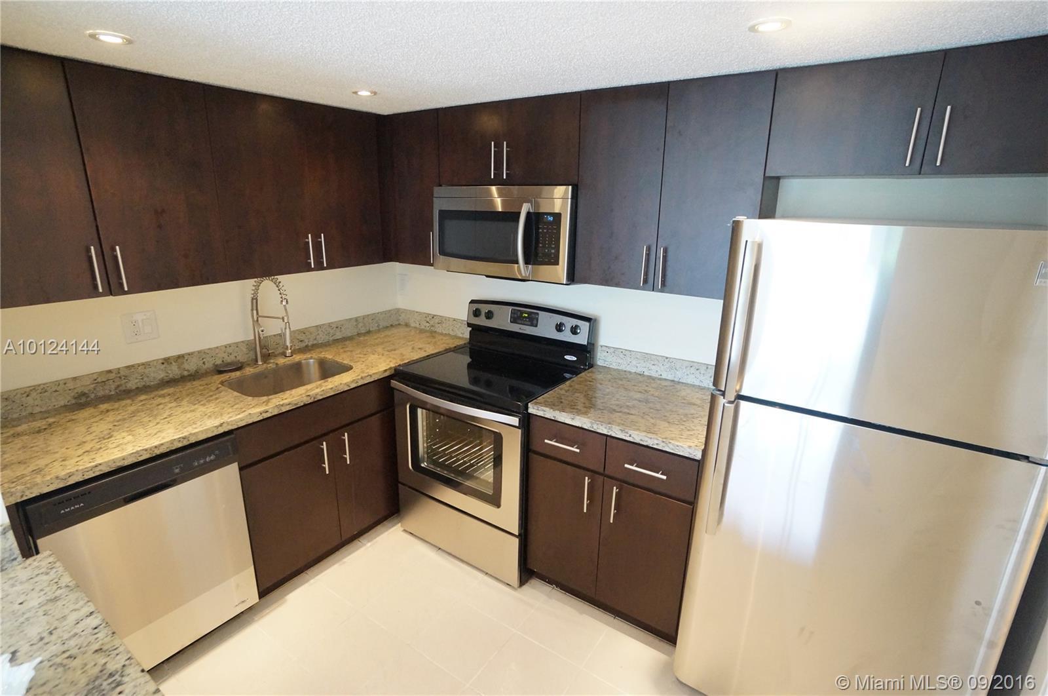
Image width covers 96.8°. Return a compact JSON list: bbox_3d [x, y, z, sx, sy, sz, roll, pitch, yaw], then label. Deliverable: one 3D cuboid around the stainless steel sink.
[{"bbox_3d":[-1.158,0.241,2.332,0.352,0.204,0.520,11,20,31],"label":"stainless steel sink"}]

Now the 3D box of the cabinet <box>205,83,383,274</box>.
[{"bbox_3d":[-1.138,-0.777,2.304,0.304,0.764,0.845,11,19,32],"label":"cabinet"}]

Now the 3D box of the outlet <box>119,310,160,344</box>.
[{"bbox_3d":[-1.610,-0.087,1.959,0.009,0.117,0.118,11,19,32],"label":"outlet"}]

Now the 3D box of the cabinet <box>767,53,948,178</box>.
[{"bbox_3d":[1.078,-0.736,1.559,0.415,0.319,0.304,11,19,32],"label":"cabinet"}]

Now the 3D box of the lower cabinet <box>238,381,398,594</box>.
[{"bbox_3d":[-1.194,0.585,2.428,0.643,0.853,0.811,11,20,31],"label":"lower cabinet"}]

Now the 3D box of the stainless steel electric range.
[{"bbox_3d":[-0.149,0.415,2.399,0.781,1.188,0.685,11,19,32],"label":"stainless steel electric range"}]

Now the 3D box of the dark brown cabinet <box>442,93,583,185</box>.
[{"bbox_3d":[-0.014,-0.964,2.245,0.784,0.354,0.304,11,19,32],"label":"dark brown cabinet"}]

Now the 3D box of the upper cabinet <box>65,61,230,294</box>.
[{"bbox_3d":[-1.499,-0.629,1.823,0.355,0.755,0.399,11,20,31],"label":"upper cabinet"}]

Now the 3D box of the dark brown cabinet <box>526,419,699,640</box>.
[{"bbox_3d":[0.496,0.674,2.210,0.711,0.853,0.653,11,20,31],"label":"dark brown cabinet"}]

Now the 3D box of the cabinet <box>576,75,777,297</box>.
[{"bbox_3d":[0.621,-0.634,1.940,0.719,0.755,0.341,11,20,31],"label":"cabinet"}]

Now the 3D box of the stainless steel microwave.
[{"bbox_3d":[-0.030,-0.593,2.347,0.774,0.416,0.415,11,20,31],"label":"stainless steel microwave"}]

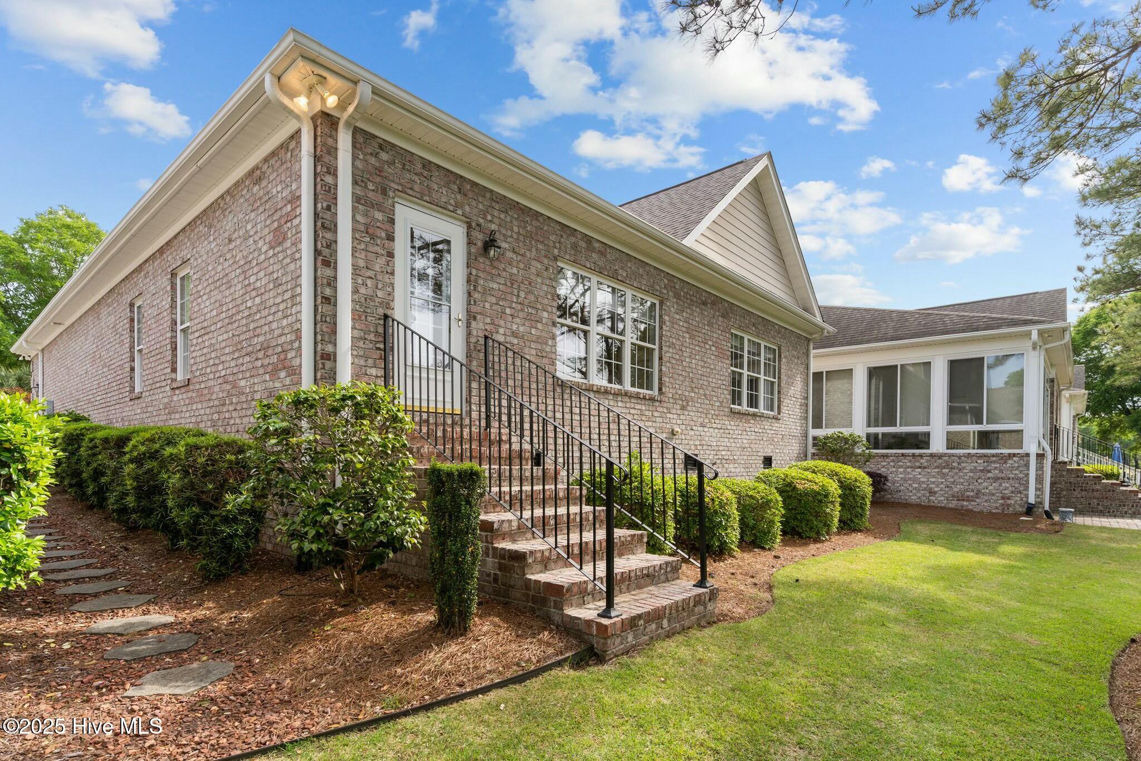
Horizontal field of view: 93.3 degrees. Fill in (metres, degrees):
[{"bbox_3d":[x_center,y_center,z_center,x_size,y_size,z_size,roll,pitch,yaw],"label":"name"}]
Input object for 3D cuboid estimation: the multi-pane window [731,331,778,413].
[{"bbox_3d":[3.660,-0.120,10.620,0.120,1.460,2.040,-5,-9,43],"label":"multi-pane window"}]

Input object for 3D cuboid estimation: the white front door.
[{"bbox_3d":[-1.450,-0.690,5.550,0.090,2.060,0.850,-3,-5,43],"label":"white front door"}]

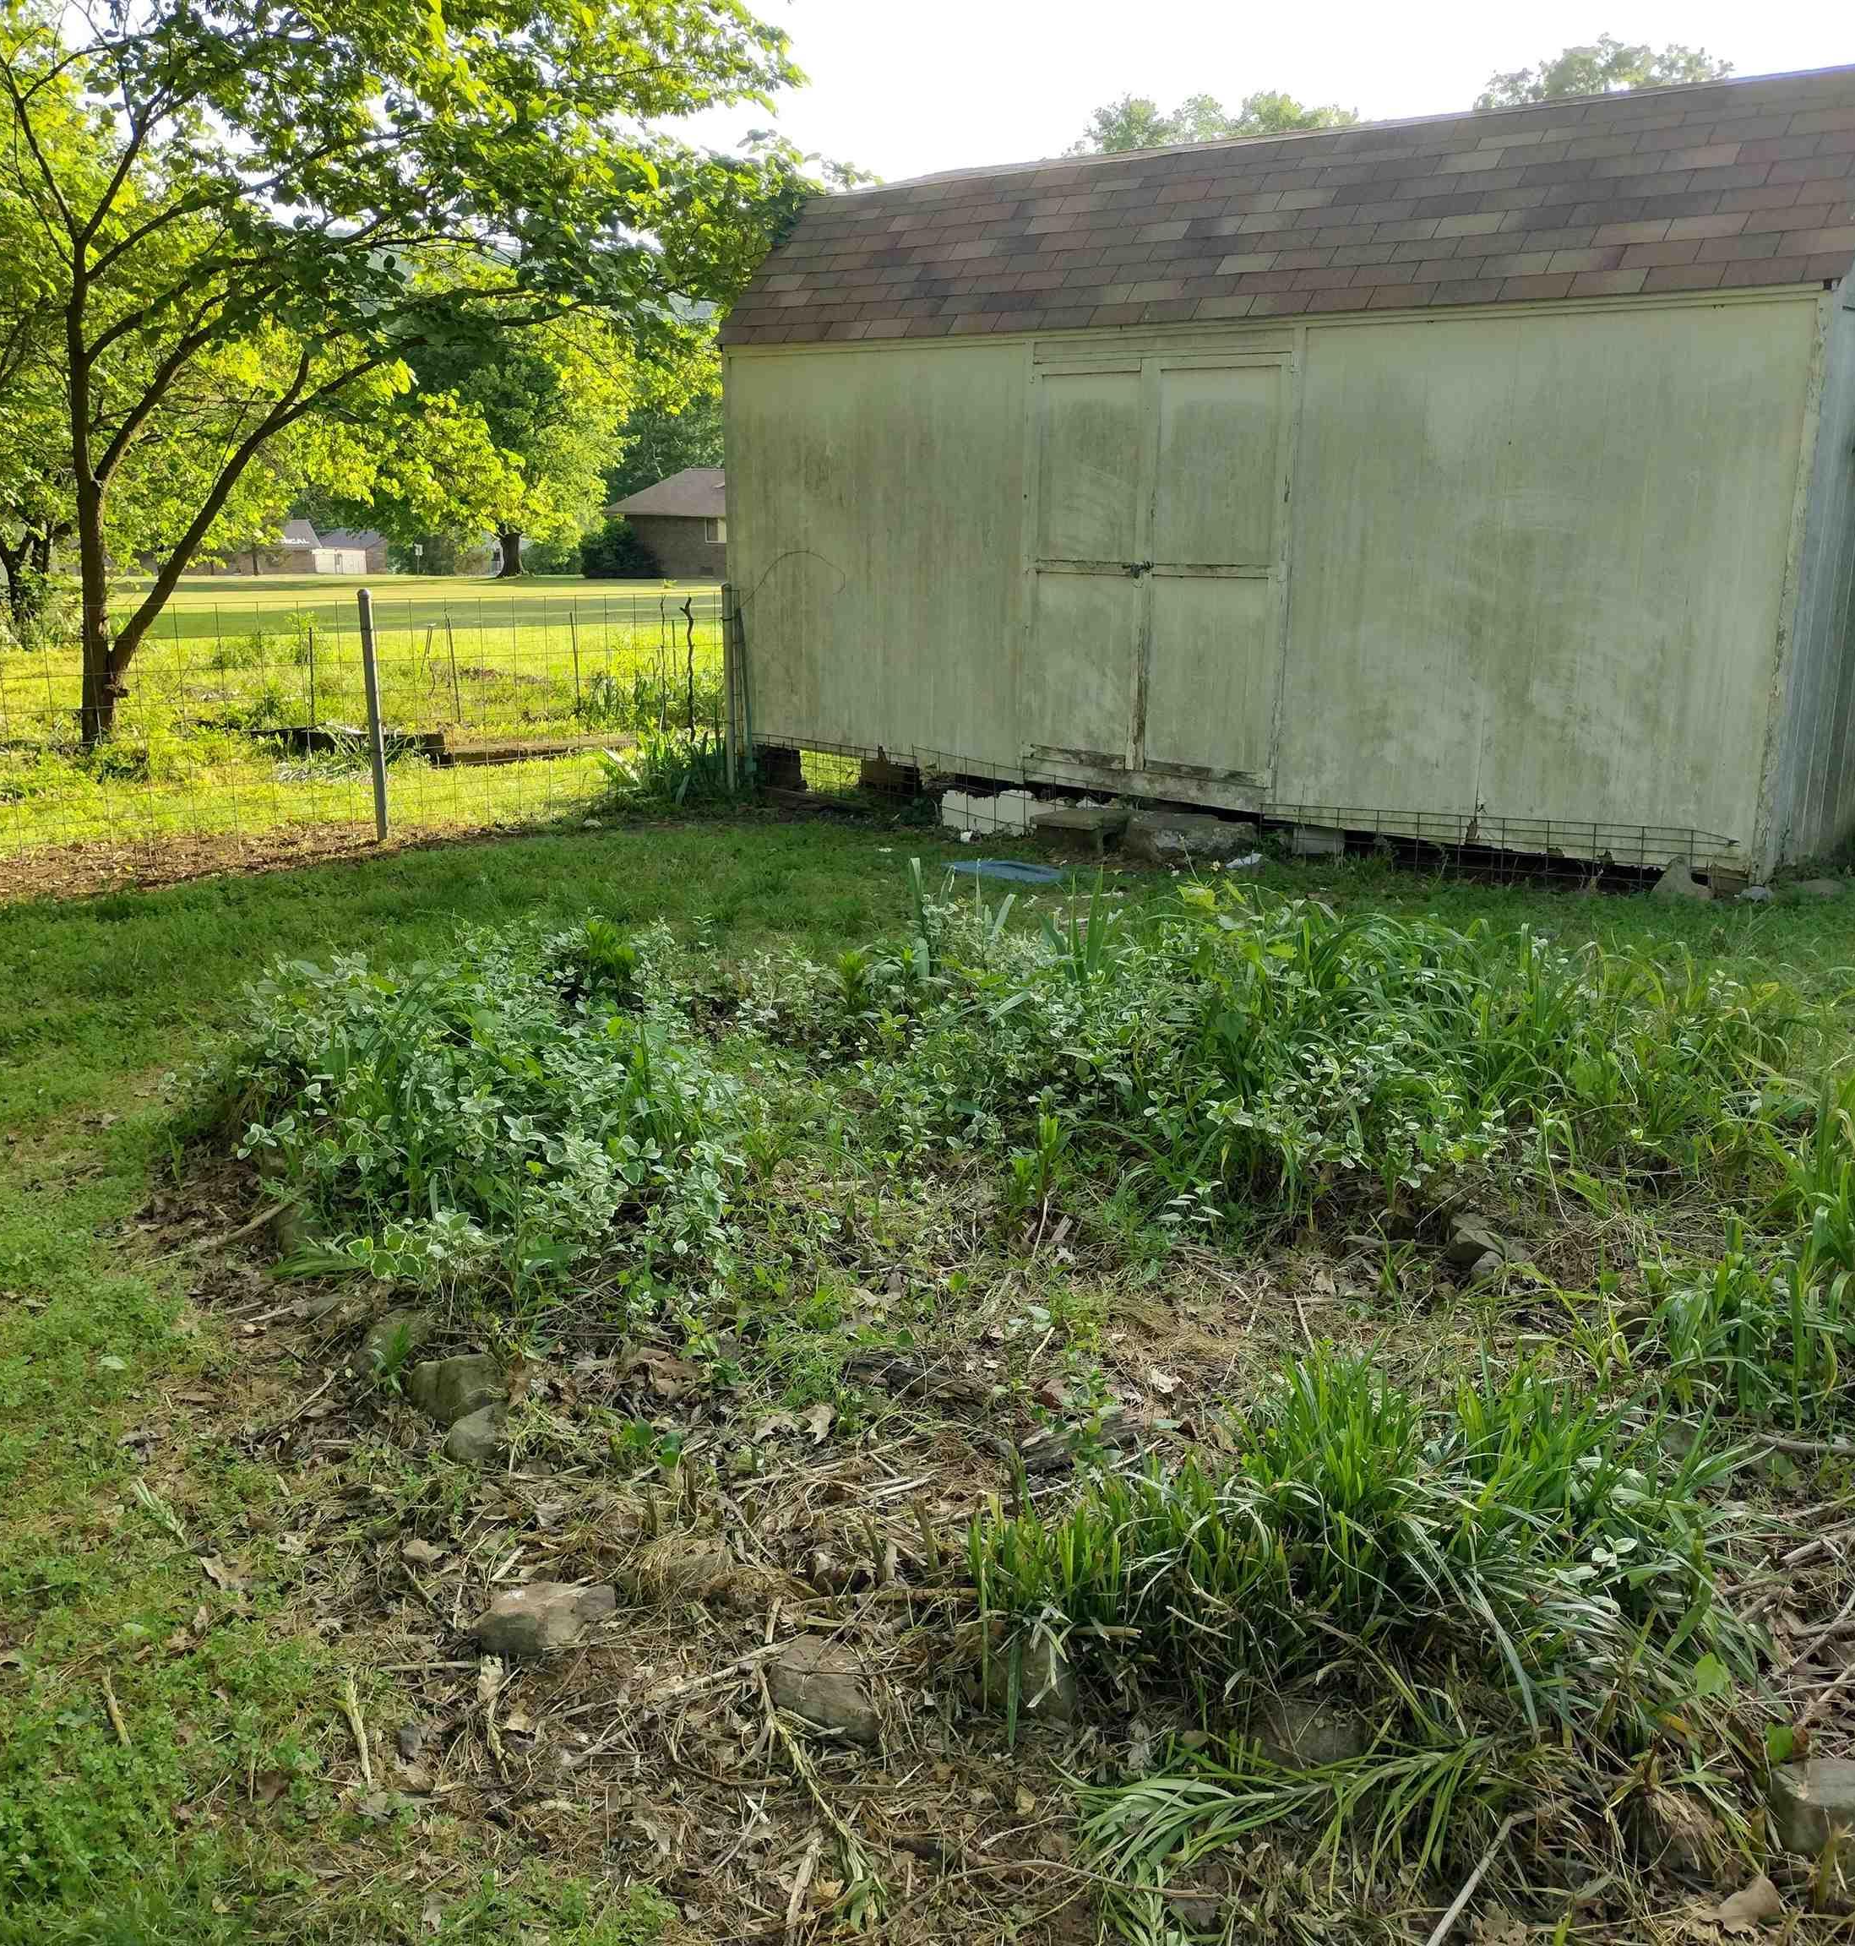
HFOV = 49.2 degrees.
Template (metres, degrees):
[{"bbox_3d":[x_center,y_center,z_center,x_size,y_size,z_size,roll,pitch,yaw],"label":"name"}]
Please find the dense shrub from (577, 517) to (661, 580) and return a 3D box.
[{"bbox_3d":[-11.418,-15.738,75.000,3.000,2.350,2.700,-1,14,-8],"label":"dense shrub"}]

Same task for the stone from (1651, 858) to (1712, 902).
[{"bbox_3d":[2.979,-0.372,7.995,0.220,0.170,0.130,13,18,42],"label":"stone"}]

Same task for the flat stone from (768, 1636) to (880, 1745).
[{"bbox_3d":[-0.132,0.917,2.590,0.135,0.075,0.095,5,14,17],"label":"flat stone"}]

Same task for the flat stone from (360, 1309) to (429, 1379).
[{"bbox_3d":[-0.992,0.690,3.771,0.120,0.080,0.115,-3,14,-15],"label":"flat stone"}]

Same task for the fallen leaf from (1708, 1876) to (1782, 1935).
[{"bbox_3d":[0.874,0.997,2.165,0.075,0.025,0.055,7,15,25],"label":"fallen leaf"}]

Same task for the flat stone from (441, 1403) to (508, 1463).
[{"bbox_3d":[-0.760,0.771,3.394,0.105,0.065,0.085,-2,14,-13],"label":"flat stone"}]

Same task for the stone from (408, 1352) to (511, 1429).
[{"bbox_3d":[-0.820,0.730,3.544,0.160,0.085,0.120,0,13,-4],"label":"stone"}]

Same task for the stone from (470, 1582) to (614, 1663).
[{"bbox_3d":[-0.531,0.895,2.794,0.180,0.060,0.090,-6,15,-26],"label":"stone"}]

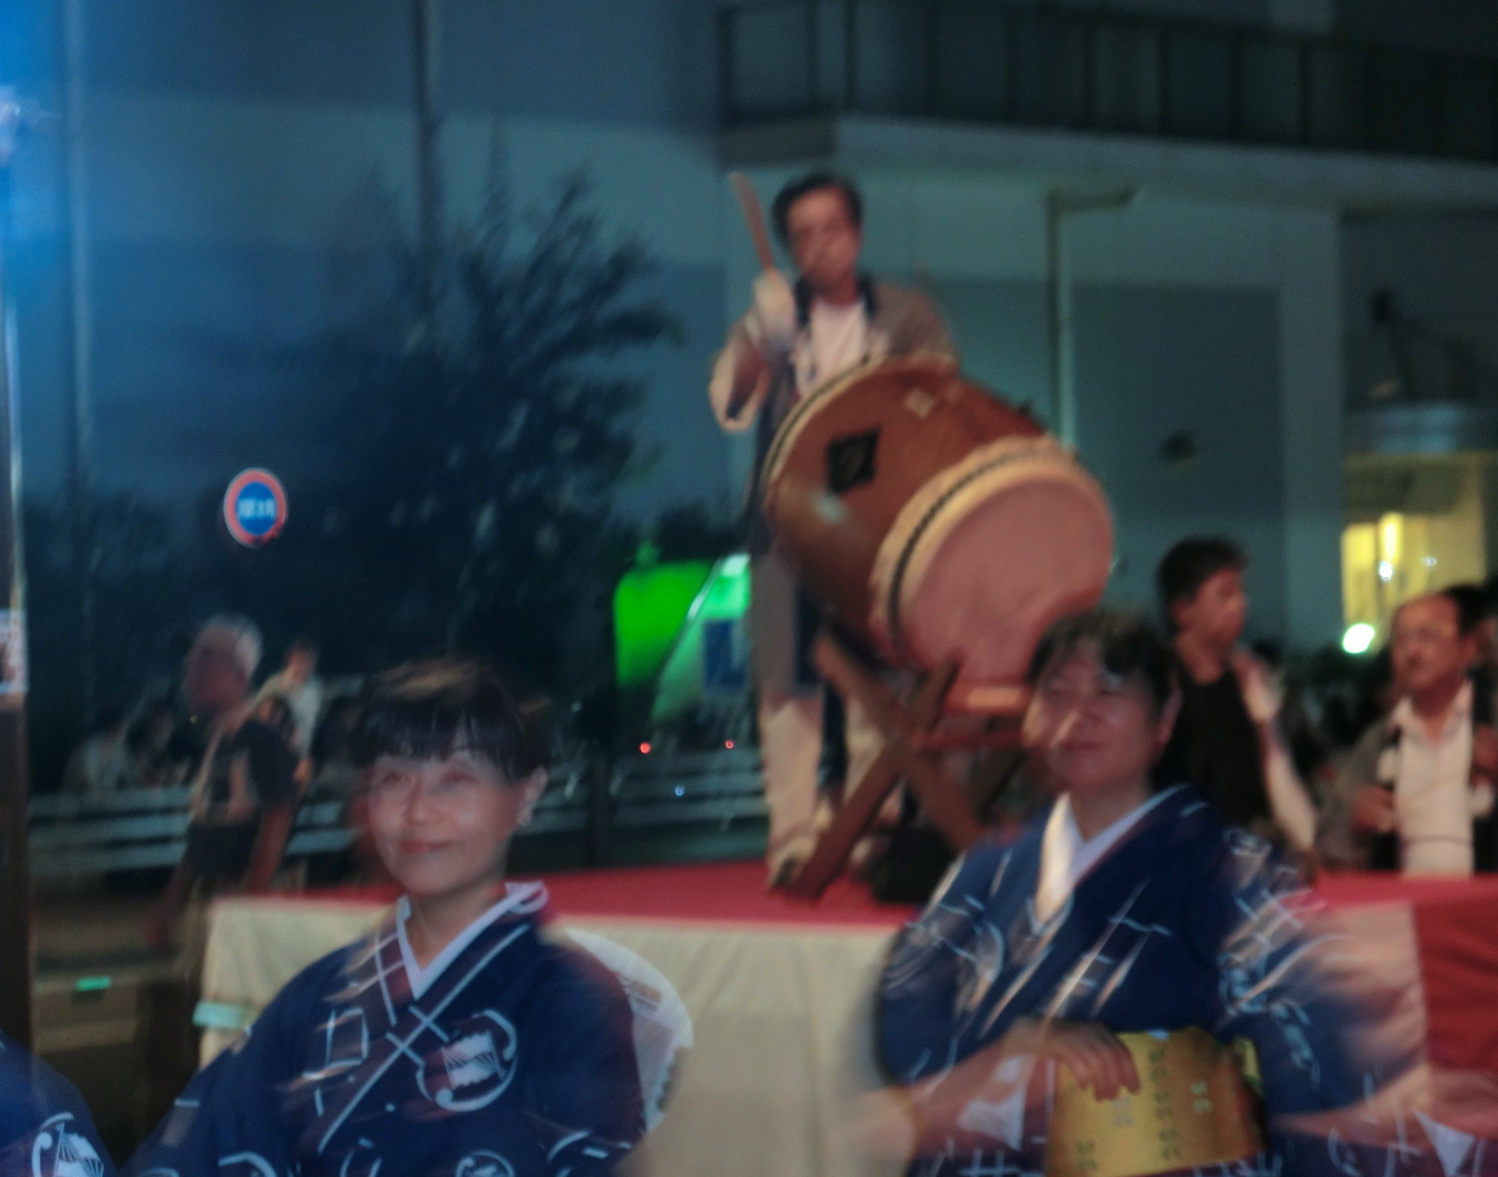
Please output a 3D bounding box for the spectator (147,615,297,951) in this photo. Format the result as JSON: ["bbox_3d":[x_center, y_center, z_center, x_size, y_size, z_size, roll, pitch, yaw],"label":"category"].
[{"bbox_3d":[-1.538,0.905,12.100,0.470,1.650,0.500,-1,0,-28],"label":"spectator"}]

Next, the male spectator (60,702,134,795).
[{"bbox_3d":[-3.328,1.195,21.300,0.500,1.220,0.620,-1,0,-18],"label":"male spectator"}]

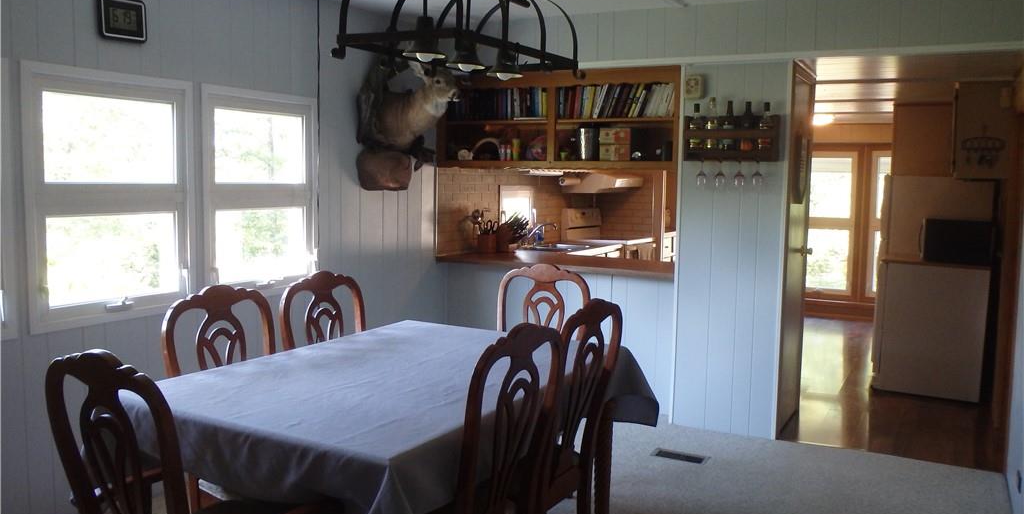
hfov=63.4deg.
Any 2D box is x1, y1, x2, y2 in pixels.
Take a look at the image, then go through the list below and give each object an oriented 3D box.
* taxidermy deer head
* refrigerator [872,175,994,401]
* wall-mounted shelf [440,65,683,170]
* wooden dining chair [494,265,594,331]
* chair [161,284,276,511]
[{"bbox_3d":[-0.563,-0.866,4.808,0.529,0.536,0.392,3,6,18],"label":"taxidermy deer head"},{"bbox_3d":[2.971,0.184,5.851,0.648,1.473,0.680,4,7,28],"label":"refrigerator"},{"bbox_3d":[0.298,-0.860,5.242,1.641,0.606,0.300,4,7,28],"label":"wall-mounted shelf"},{"bbox_3d":[0.015,0.573,3.571,0.560,1.044,0.580,4,7,28],"label":"wooden dining chair"},{"bbox_3d":[-0.800,0.632,2.842,0.560,1.044,0.500,4,7,28],"label":"chair"}]

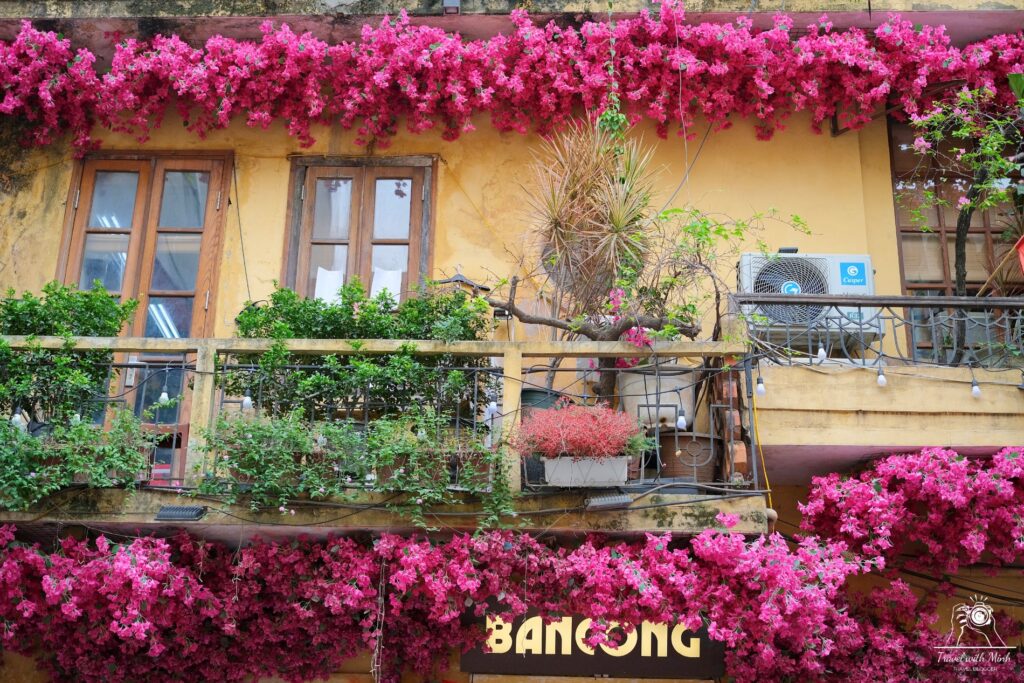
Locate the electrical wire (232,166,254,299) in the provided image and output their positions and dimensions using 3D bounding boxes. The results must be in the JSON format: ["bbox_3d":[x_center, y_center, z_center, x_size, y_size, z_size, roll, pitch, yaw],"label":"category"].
[{"bbox_3d":[-1.763,-0.725,9.308,0.200,0.985,0.040,1,-21,3],"label":"electrical wire"}]

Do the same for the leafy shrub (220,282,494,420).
[{"bbox_3d":[-0.884,0.072,8.217,1.536,0.797,0.550,1,-21,3],"label":"leafy shrub"}]

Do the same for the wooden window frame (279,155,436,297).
[{"bbox_3d":[-0.986,-0.685,9.303,0.976,1.146,0.120,1,-21,3],"label":"wooden window frame"}]

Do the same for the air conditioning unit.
[{"bbox_3d":[1.766,-0.231,8.481,0.808,0.488,0.300,1,-21,3],"label":"air conditioning unit"}]

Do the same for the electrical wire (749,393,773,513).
[{"bbox_3d":[1.369,0.595,7.791,0.074,0.653,0.040,1,-21,3],"label":"electrical wire"}]

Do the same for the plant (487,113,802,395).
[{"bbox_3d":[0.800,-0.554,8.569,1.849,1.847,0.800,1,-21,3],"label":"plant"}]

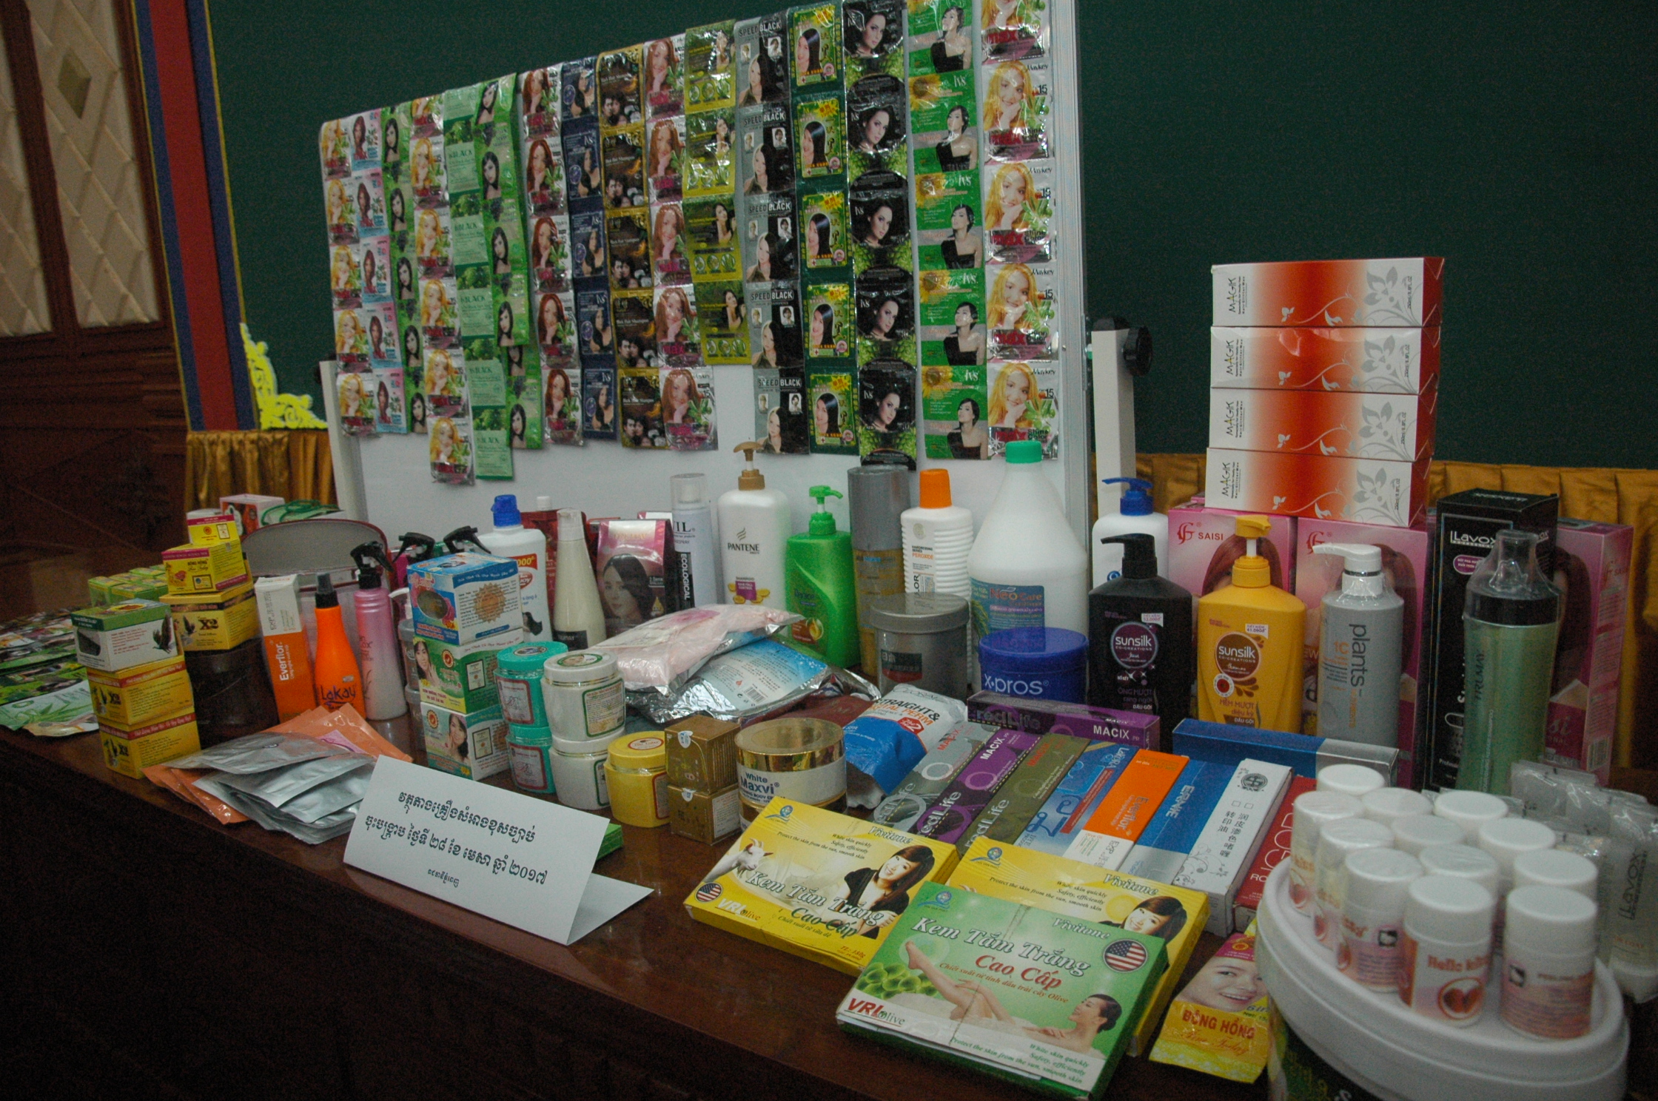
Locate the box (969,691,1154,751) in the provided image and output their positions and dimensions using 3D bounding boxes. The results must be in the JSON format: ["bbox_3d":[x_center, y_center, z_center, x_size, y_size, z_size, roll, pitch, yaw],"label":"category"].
[{"bbox_3d":[0.225,0.175,1.200,0.179,0.045,0.038,5,15,32],"label":"box"}]

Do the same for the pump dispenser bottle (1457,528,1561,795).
[{"bbox_3d":[0.597,0.125,1.091,0.074,0.285,0.074,-10,14,-35],"label":"pump dispenser bottle"}]

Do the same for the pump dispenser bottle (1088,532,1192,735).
[{"bbox_3d":[0.317,0.102,1.270,0.106,0.242,0.060,2,14,21],"label":"pump dispenser bottle"}]

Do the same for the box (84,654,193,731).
[{"bbox_3d":[-0.787,0.157,1.421,0.067,0.059,0.075,5,14,32],"label":"box"}]

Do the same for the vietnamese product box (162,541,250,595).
[{"bbox_3d":[-0.743,0.019,1.480,0.058,0.050,0.065,-1,11,5],"label":"vietnamese product box"}]

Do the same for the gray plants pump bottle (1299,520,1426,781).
[{"bbox_3d":[0.530,0.093,1.231,0.058,0.250,0.125,-14,16,-42],"label":"gray plants pump bottle"}]

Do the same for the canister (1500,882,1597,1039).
[{"bbox_3d":[0.349,0.200,0.604,0.038,0.061,0.038,5,13,31],"label":"canister"}]

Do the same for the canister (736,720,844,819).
[{"bbox_3d":[-0.035,0.197,1.137,0.100,0.056,0.100,-2,11,-2],"label":"canister"}]

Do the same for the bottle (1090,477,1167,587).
[{"bbox_3d":[0.354,0.048,1.442,0.093,0.267,0.061,9,17,44],"label":"bottle"}]

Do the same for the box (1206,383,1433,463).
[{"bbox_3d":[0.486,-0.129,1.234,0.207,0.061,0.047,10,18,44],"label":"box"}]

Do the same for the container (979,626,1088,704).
[{"bbox_3d":[0.252,0.152,1.526,0.133,0.084,0.133,0,11,9],"label":"container"}]

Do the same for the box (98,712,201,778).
[{"bbox_3d":[-0.793,0.219,1.442,0.070,0.056,0.076,5,14,32],"label":"box"}]

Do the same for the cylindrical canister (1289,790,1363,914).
[{"bbox_3d":[0.300,0.184,0.748,0.043,0.065,0.043,-3,12,1],"label":"cylindrical canister"}]

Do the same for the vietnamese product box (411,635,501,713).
[{"bbox_3d":[-0.394,0.127,1.369,0.084,0.074,0.082,7,16,38],"label":"vietnamese product box"}]

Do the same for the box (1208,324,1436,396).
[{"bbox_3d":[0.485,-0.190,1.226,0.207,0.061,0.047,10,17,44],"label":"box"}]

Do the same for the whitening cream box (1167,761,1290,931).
[{"bbox_3d":[0.347,0.247,1.057,0.042,0.039,0.206,6,24,33],"label":"whitening cream box"}]

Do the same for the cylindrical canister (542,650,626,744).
[{"bbox_3d":[-0.247,0.148,1.259,0.083,0.071,0.083,-6,13,-11],"label":"cylindrical canister"}]

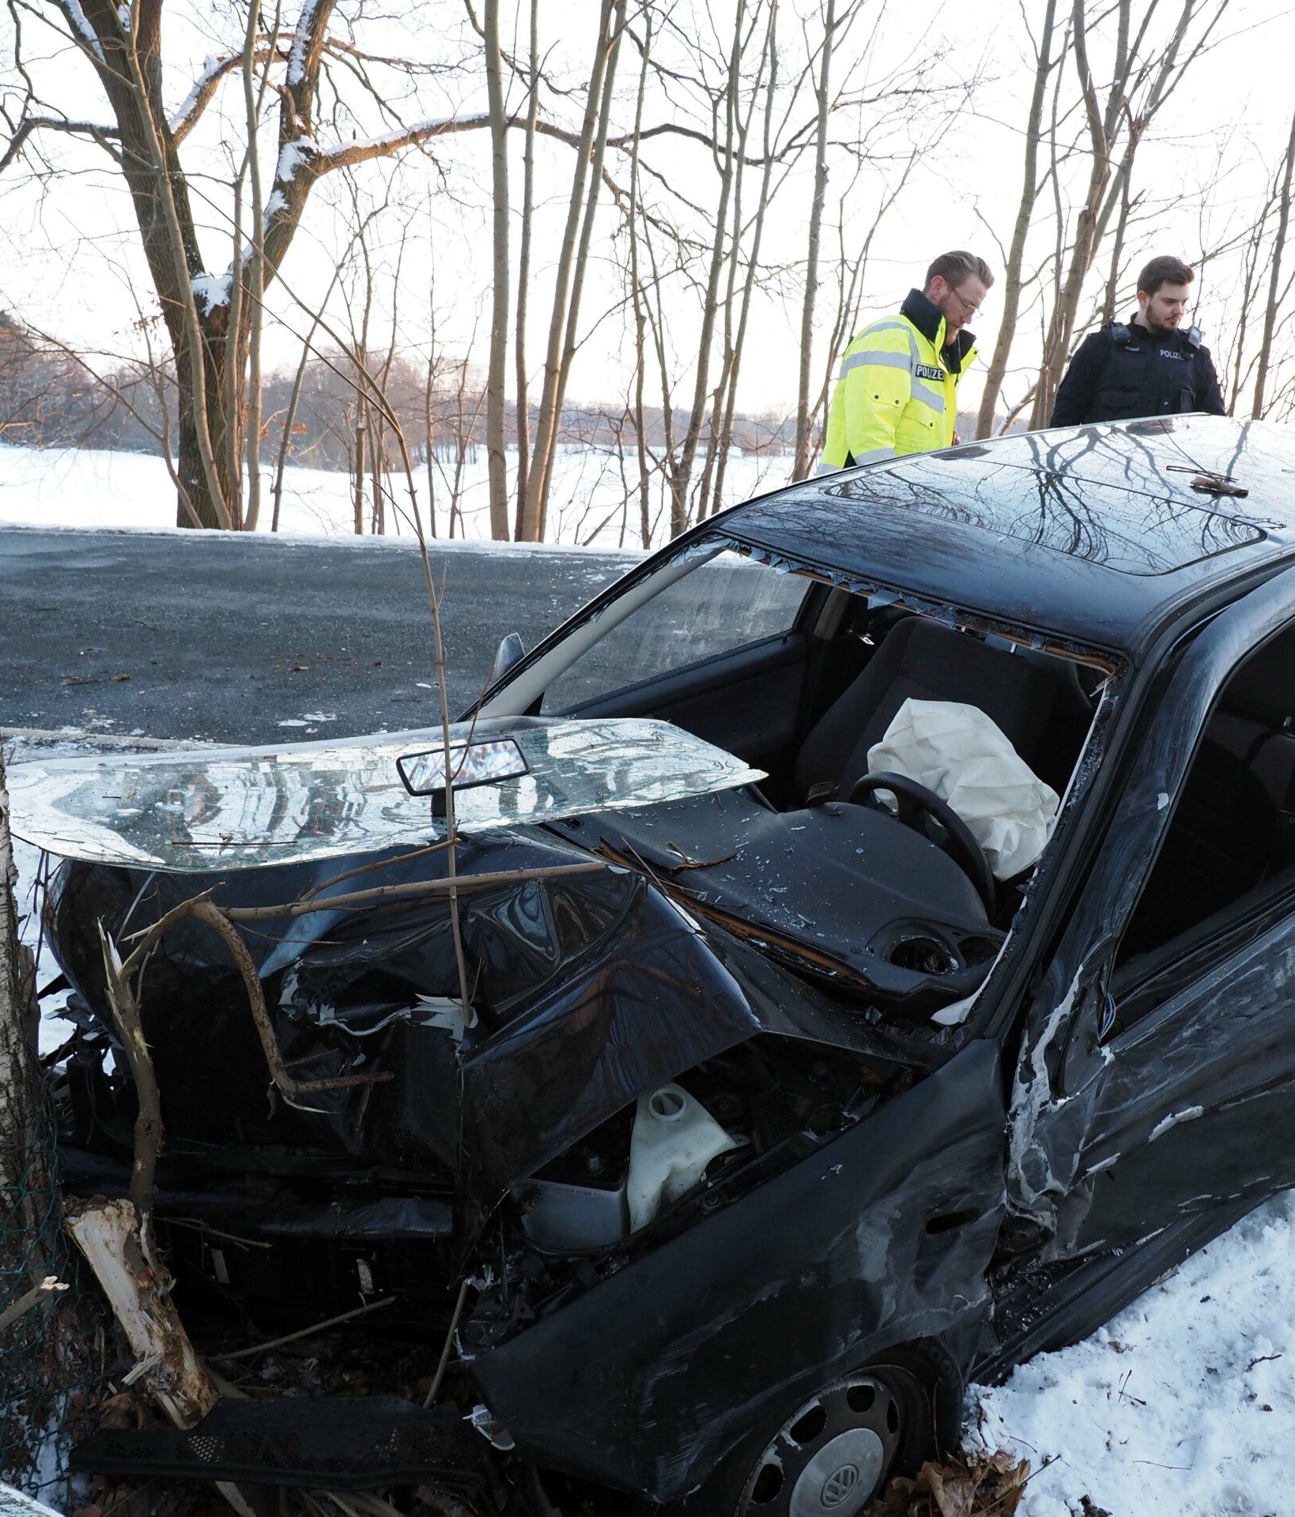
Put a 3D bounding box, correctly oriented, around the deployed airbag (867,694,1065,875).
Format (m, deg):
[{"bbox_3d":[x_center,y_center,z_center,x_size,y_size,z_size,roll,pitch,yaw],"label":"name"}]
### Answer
[{"bbox_3d":[0.580,0.055,2.550,0.250,0.320,0.380,-17,26,-34],"label":"deployed airbag"}]

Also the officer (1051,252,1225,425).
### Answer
[{"bbox_3d":[1.658,-0.831,5.000,0.600,1.810,0.380,0,13,-9],"label":"officer"}]

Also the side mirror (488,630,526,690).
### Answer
[{"bbox_3d":[-0.309,-0.222,3.170,0.090,0.130,0.170,-17,26,-34],"label":"side mirror"}]

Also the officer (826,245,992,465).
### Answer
[{"bbox_3d":[0.747,-0.645,4.400,0.480,1.790,0.580,9,15,28],"label":"officer"}]

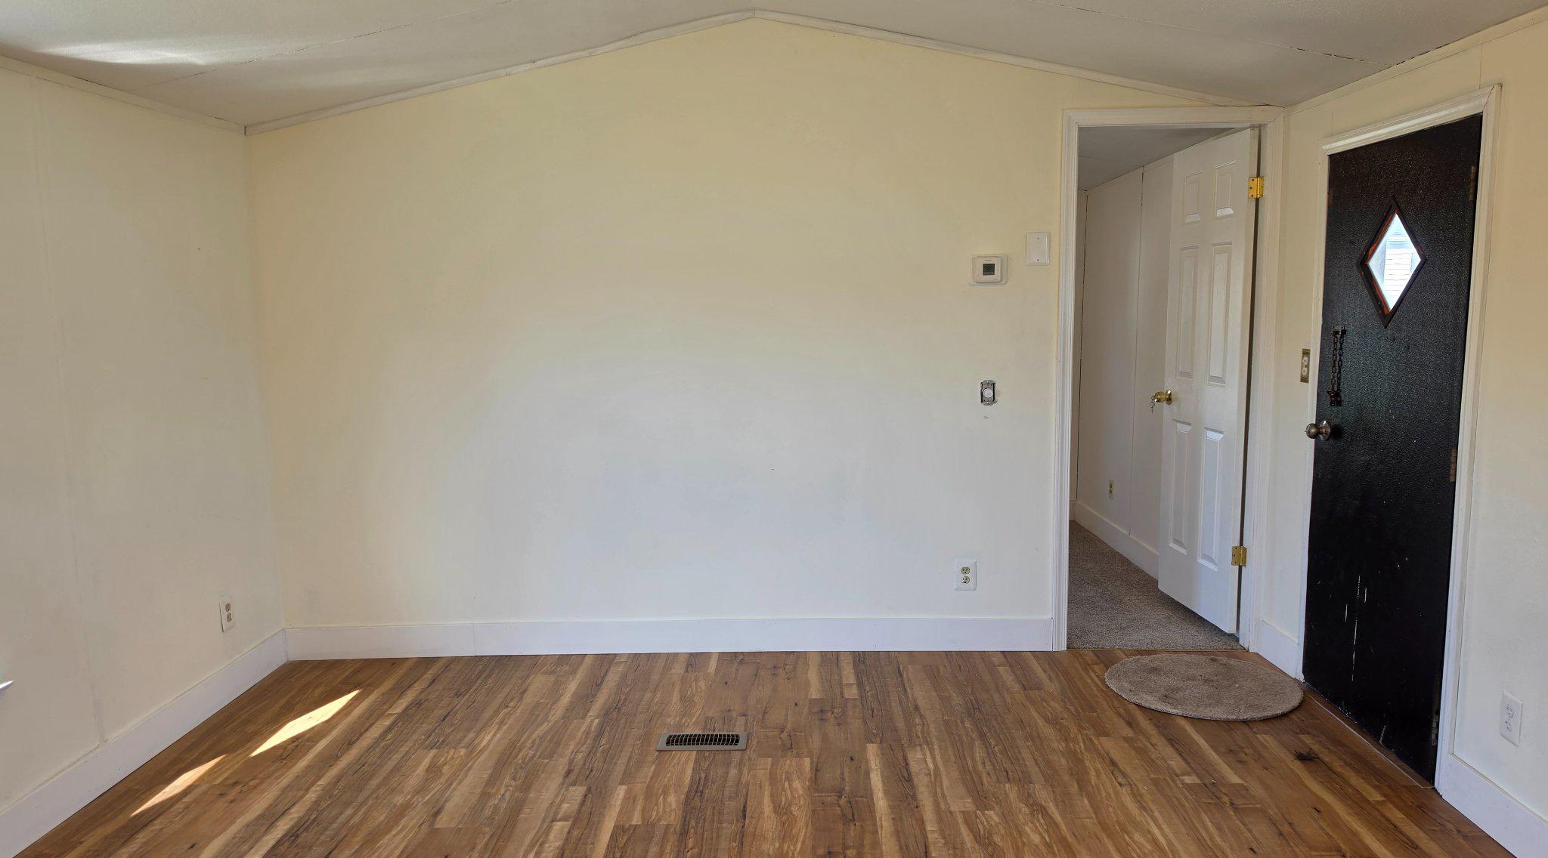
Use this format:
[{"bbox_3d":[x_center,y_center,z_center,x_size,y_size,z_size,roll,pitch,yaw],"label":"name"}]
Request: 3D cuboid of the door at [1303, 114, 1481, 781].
[{"bbox_3d":[1.949,0.047,3.279,0.044,1.911,0.832,-1,7,3],"label":"door"}]

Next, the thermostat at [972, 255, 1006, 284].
[{"bbox_3d":[0.832,-0.617,3.989,0.145,0.122,0.028,-1,7,1],"label":"thermostat"}]

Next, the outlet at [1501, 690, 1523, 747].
[{"bbox_3d":[1.909,0.749,2.656,0.007,0.118,0.071,-1,7,3],"label":"outlet"}]

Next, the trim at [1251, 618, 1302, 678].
[{"bbox_3d":[1.959,0.846,3.985,0.017,0.138,0.286,-1,7,3],"label":"trim"}]

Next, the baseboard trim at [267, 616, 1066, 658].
[{"bbox_3d":[-0.433,0.859,4.201,3.120,0.138,0.017,-1,7,1],"label":"baseboard trim"}]

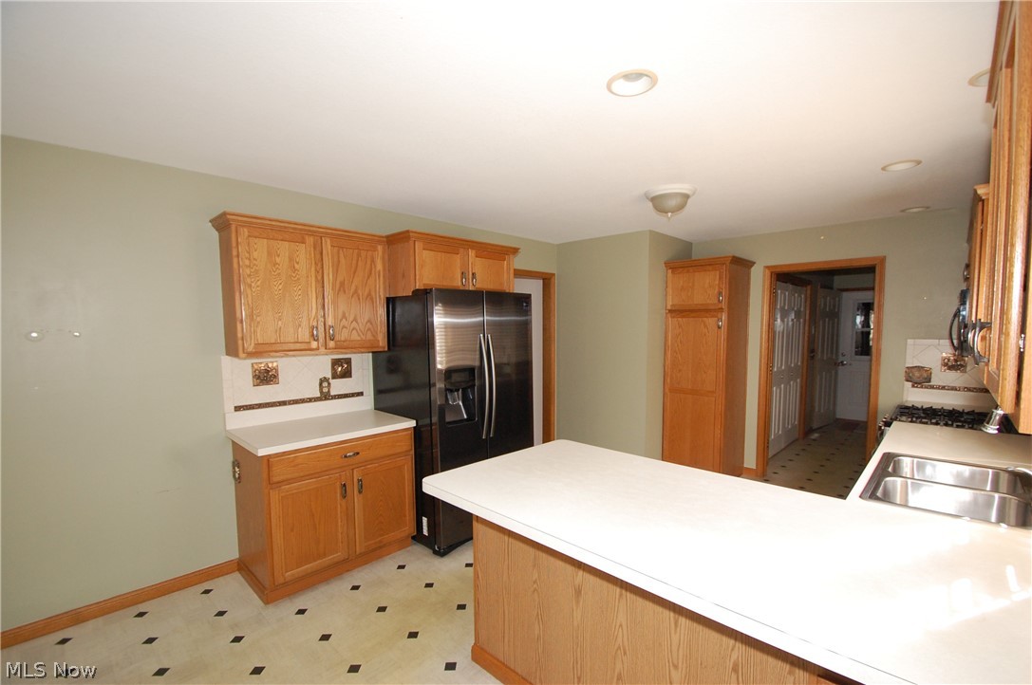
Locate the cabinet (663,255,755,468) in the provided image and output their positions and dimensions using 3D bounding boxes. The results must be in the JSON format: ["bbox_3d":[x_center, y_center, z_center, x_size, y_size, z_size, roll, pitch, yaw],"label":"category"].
[{"bbox_3d":[1.933,0.284,4.343,0.661,2.163,0.635,-3,4,-45],"label":"cabinet"}]

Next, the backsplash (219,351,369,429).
[{"bbox_3d":[-1.470,0.299,3.030,0.996,0.470,0.020,-3,4,-45],"label":"backsplash"}]

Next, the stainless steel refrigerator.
[{"bbox_3d":[-0.466,0.515,3.439,0.937,1.790,0.835,-3,4,-45],"label":"stainless steel refrigerator"}]

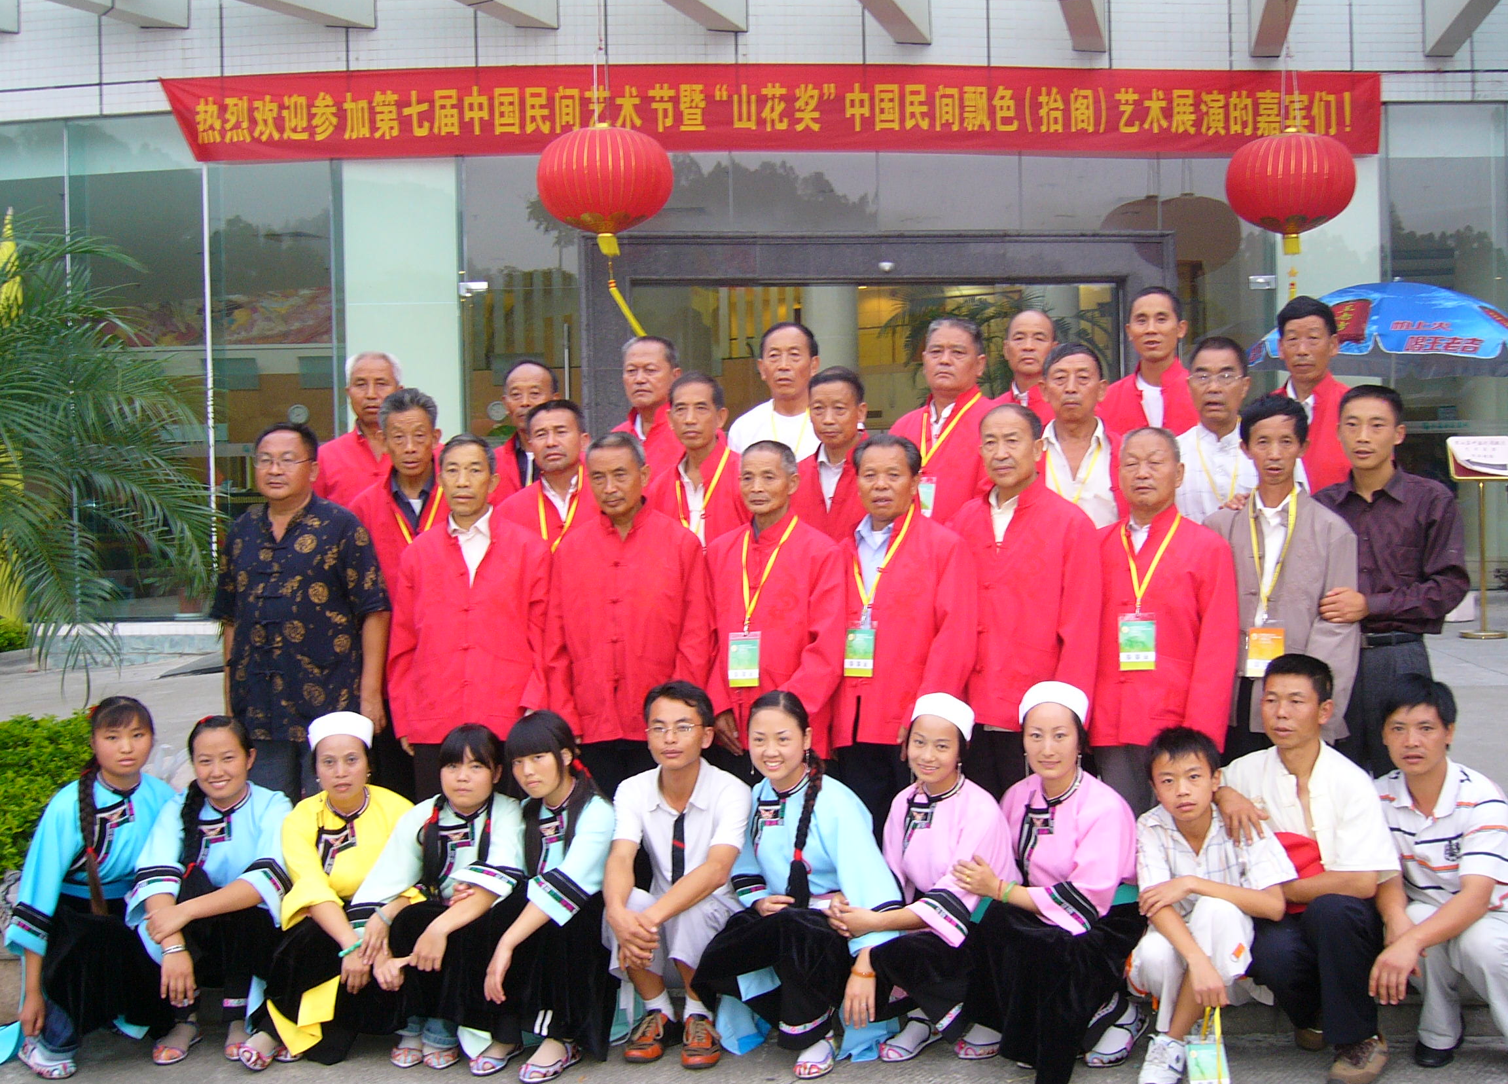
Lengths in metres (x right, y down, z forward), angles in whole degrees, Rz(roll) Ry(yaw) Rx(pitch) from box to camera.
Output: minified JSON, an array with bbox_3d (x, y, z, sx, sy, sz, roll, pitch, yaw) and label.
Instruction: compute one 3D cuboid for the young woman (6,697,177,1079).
[{"bbox_3d":[-1.868,0.947,4.700,0.480,1.016,0.600,-2,1,-17],"label":"young woman"}]

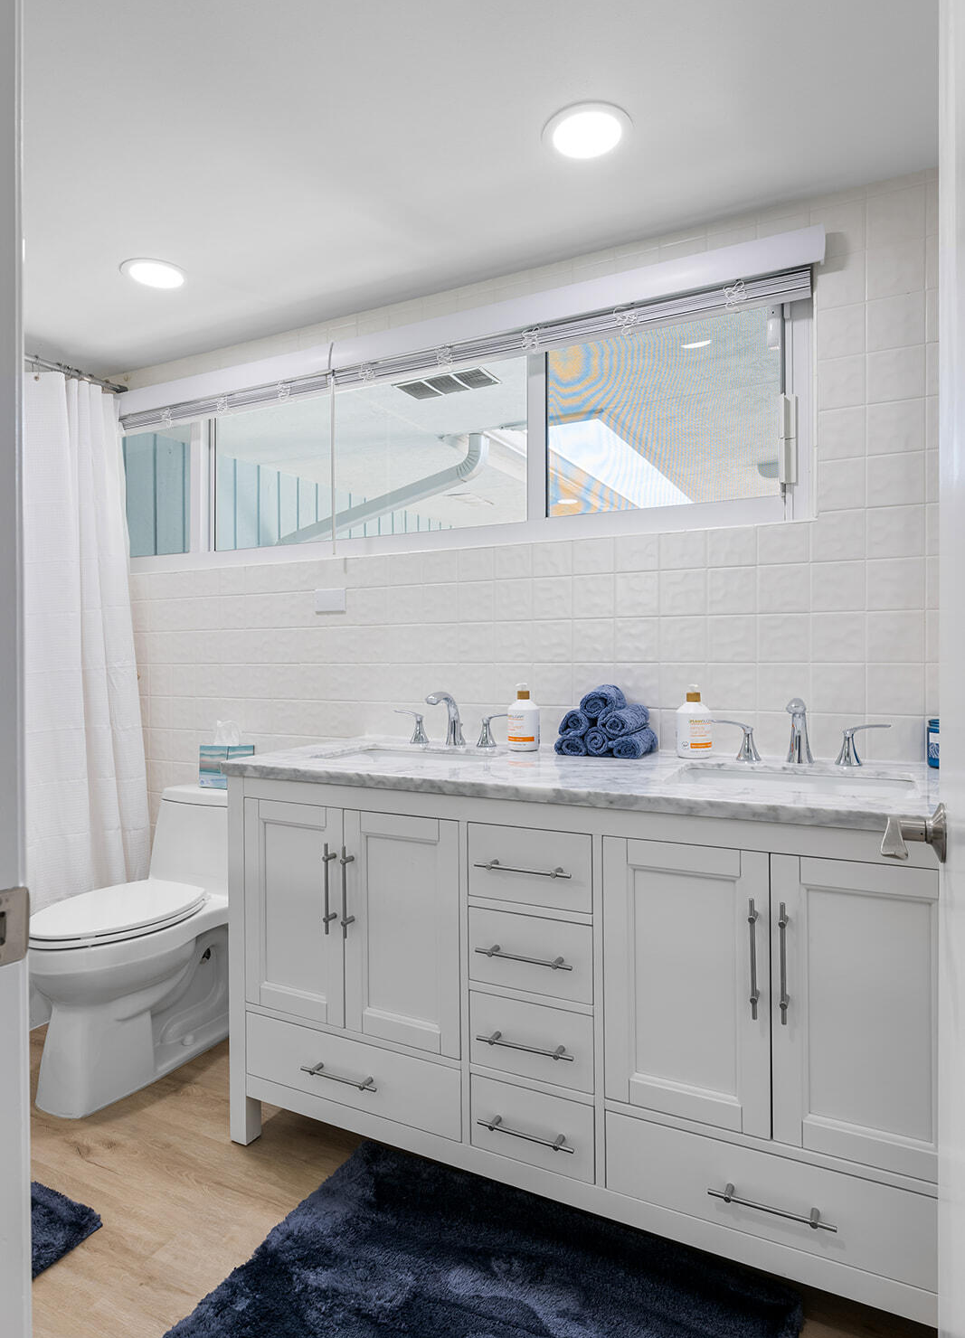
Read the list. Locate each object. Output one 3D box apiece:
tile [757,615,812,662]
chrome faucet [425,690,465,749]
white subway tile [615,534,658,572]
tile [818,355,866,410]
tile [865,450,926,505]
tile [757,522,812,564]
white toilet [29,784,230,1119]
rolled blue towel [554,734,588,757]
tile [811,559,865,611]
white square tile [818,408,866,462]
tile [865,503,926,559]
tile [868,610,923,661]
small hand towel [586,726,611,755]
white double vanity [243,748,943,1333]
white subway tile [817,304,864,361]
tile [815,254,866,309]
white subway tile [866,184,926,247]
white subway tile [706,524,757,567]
[{"bbox_3d":[0.680,-0.069,1.724,0.108,0.108,0.010,0,0,27],"label":"tile"},{"bbox_3d":[-0.094,0.132,2.007,0.052,0.146,0.172,0,1,27],"label":"chrome faucet"},{"bbox_3d":[0.382,-0.281,1.873,0.108,0.086,0.010,0,0,27],"label":"white subway tile"},{"bbox_3d":[0.797,-0.632,1.691,0.092,0.110,0.010,0,0,27],"label":"tile"},{"bbox_3d":[0.885,-0.405,1.637,0.108,0.108,0.010,0,0,27],"label":"tile"},{"bbox_3d":[0.688,-0.285,1.746,0.110,0.092,0.010,0,0,27],"label":"tile"},{"bbox_3d":[-0.873,0.703,2.078,0.410,0.690,0.725,0,0,27],"label":"white toilet"},{"bbox_3d":[0.241,0.180,1.873,0.080,0.050,0.140,0,1,27],"label":"rolled blue towel"},{"bbox_3d":[0.785,-0.181,1.688,0.110,0.110,0.008,0,1,27],"label":"tile"},{"bbox_3d":[0.791,-0.516,1.679,0.092,0.110,0.008,0,1,27],"label":"white square tile"},{"bbox_3d":[0.879,-0.291,1.626,0.108,0.108,0.009,0,0,27],"label":"tile"},{"bbox_3d":[0.884,-0.069,1.635,0.108,0.108,0.010,0,0,27],"label":"tile"},{"bbox_3d":[0.296,0.164,1.810,0.063,0.065,0.142,0,0,27],"label":"small hand towel"},{"bbox_3d":[0.210,0.647,1.664,1.522,0.878,0.575,0,1,27],"label":"white double vanity"},{"bbox_3d":[0.787,-0.736,1.673,0.095,0.108,0.009,0,0,27],"label":"white subway tile"},{"bbox_3d":[0.785,-0.846,1.670,0.095,0.108,0.010,0,0,27],"label":"tile"},{"bbox_3d":[0.880,-0.959,1.627,0.108,0.108,0.009,0,0,27],"label":"white subway tile"},{"bbox_3d":[0.585,-0.283,1.788,0.108,0.088,0.010,0,0,27],"label":"white subway tile"}]

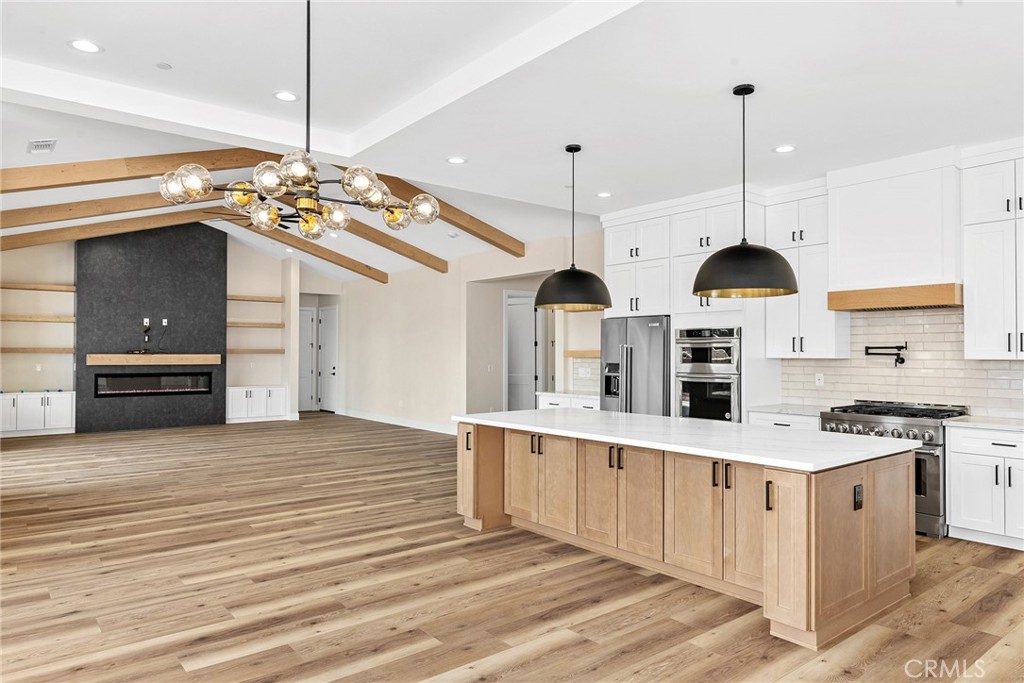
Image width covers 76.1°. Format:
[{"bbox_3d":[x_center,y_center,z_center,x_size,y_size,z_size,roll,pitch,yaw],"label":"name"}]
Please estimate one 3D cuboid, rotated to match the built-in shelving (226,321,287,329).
[{"bbox_3d":[-5.520,-0.333,13.958,1.295,0.100,0.260,1,-1,-39],"label":"built-in shelving"}]

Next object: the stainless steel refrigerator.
[{"bbox_3d":[1.569,0.648,7.478,0.765,1.802,0.911,1,-1,-39],"label":"stainless steel refrigerator"}]

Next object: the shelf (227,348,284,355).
[{"bbox_3d":[-5.519,0.222,13.948,1.295,0.100,0.260,1,-1,-39],"label":"shelf"}]

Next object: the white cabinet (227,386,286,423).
[{"bbox_3d":[-5.422,1.307,13.811,1.295,0.755,0.560,1,-1,-39],"label":"white cabinet"}]

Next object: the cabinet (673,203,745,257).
[{"bbox_3d":[2.245,-1.137,6.906,0.650,0.450,0.885,1,-1,-39],"label":"cabinet"}]

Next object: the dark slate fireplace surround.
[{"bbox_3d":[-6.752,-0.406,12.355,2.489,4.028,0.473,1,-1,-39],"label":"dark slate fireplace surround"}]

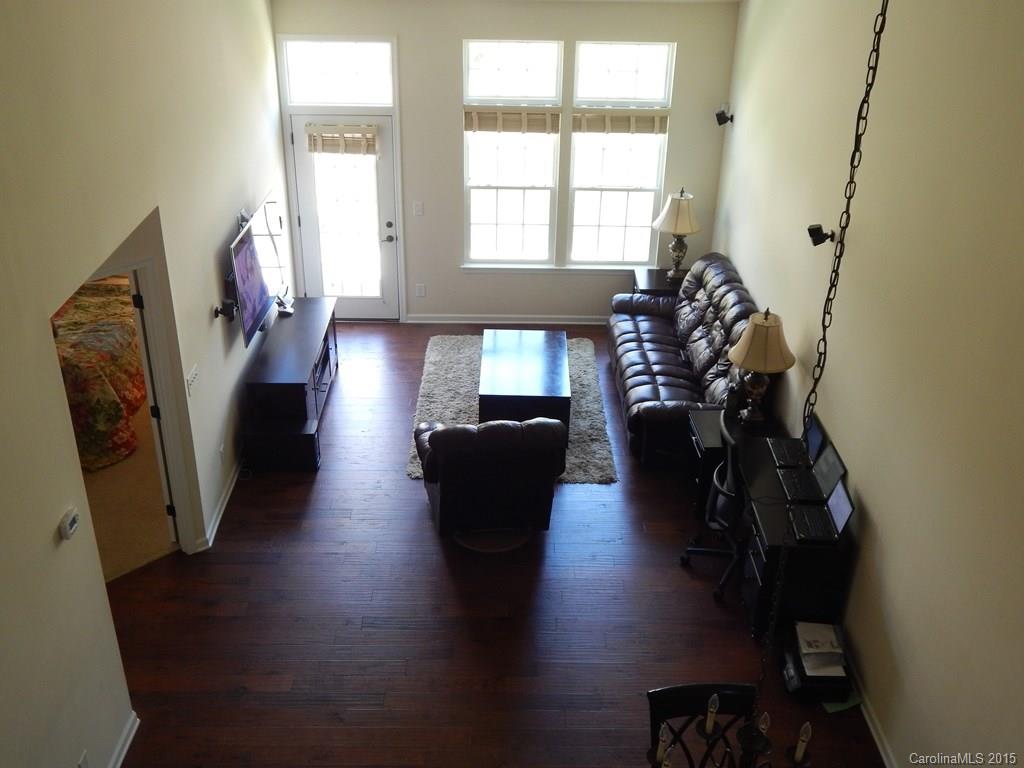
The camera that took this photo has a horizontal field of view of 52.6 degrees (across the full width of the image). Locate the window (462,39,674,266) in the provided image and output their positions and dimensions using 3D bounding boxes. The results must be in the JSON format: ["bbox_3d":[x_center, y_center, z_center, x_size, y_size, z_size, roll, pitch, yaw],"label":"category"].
[{"bbox_3d":[0.493,-2.098,9.653,1.910,2.120,0.100,1,27,-1],"label":"window"}]

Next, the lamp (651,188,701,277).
[{"bbox_3d":[1.565,-1.408,9.750,0.460,0.830,0.460,1,27,-1],"label":"lamp"}]

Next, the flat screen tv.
[{"bbox_3d":[-1.890,-0.902,7.794,0.070,0.770,1.300,2,28,1],"label":"flat screen tv"}]

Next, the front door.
[{"bbox_3d":[-1.556,-1.551,9.853,0.920,2.020,0.060,1,28,-1],"label":"front door"}]

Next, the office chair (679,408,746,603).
[{"bbox_3d":[1.483,0.767,6.662,0.660,1.020,0.640,1,27,-1],"label":"office chair"}]

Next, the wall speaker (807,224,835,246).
[{"bbox_3d":[1.910,-0.916,6.409,0.150,0.125,0.085,-19,26,9],"label":"wall speaker"}]

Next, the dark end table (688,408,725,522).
[{"bbox_3d":[1.582,0.598,7.467,0.570,0.620,0.550,1,28,-1],"label":"dark end table"}]

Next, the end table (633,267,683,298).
[{"bbox_3d":[1.469,-0.715,9.984,0.610,0.600,0.560,1,28,-1],"label":"end table"}]

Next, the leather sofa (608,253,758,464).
[{"bbox_3d":[1.438,-0.261,8.707,1.030,1.000,2.120,1,28,-1],"label":"leather sofa"}]

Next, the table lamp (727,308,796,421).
[{"bbox_3d":[1.748,-0.118,7.244,0.460,0.830,0.460,1,27,-1],"label":"table lamp"}]

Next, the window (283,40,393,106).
[{"bbox_3d":[-1.531,-2.764,9.206,0.940,0.580,0.070,1,28,-1],"label":"window"}]

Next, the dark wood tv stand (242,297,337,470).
[{"bbox_3d":[-1.764,-0.065,8.604,0.530,0.650,1.770,1,28,-1],"label":"dark wood tv stand"}]

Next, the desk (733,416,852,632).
[{"bbox_3d":[1.682,0.953,6.624,0.500,0.730,1.240,1,27,-1],"label":"desk"}]

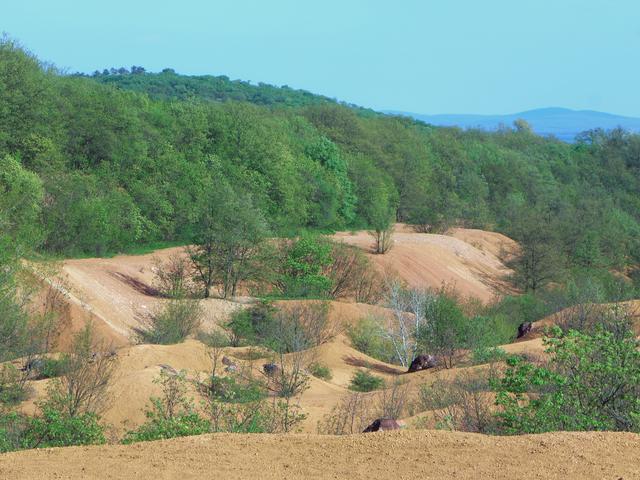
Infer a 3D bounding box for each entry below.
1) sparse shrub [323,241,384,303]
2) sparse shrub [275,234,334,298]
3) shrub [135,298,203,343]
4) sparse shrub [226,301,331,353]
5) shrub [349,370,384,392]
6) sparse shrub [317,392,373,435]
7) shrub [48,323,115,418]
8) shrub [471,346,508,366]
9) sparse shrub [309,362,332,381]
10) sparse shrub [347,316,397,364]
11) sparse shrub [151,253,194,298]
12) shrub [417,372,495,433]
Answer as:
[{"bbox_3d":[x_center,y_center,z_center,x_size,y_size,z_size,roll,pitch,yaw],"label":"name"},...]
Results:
[{"bbox_3d":[1.904,1.791,165.000,3.520,3.520,3.170,0,2,1],"label":"sparse shrub"},{"bbox_3d":[-0.955,1.534,168.000,3.360,3.700,3.020,0,2,0],"label":"sparse shrub"},{"bbox_3d":[-6.896,3.734,133.000,3.020,2.110,2.720,0,2,-3],"label":"shrub"},{"bbox_3d":[-1.769,3.919,130.000,4.840,2.420,3.140,0,2,-1],"label":"sparse shrub"},{"bbox_3d":[1.698,5.167,106.000,1.310,0.800,1.180,0,2,1],"label":"shrub"},{"bbox_3d":[0.743,5.290,88.000,1.700,1.330,1.530,0,2,0],"label":"sparse shrub"},{"bbox_3d":[-7.641,4.213,93.000,2.240,3.010,2.020,0,2,-5],"label":"shrub"},{"bbox_3d":[6.890,4.736,118.000,1.540,0.810,1.390,0,2,3],"label":"shrub"},{"bbox_3d":[0.019,5.029,111.000,0.920,0.690,0.830,0,2,0],"label":"sparse shrub"},{"bbox_3d":[2.253,4.397,127.000,2.190,2.100,1.970,0,2,1],"label":"sparse shrub"},{"bbox_3d":[-8.429,2.042,167.000,2.420,2.650,2.170,0,2,-3],"label":"sparse shrub"},{"bbox_3d":[4.201,5.069,90.000,2.420,1.920,2.180,0,2,3],"label":"shrub"}]

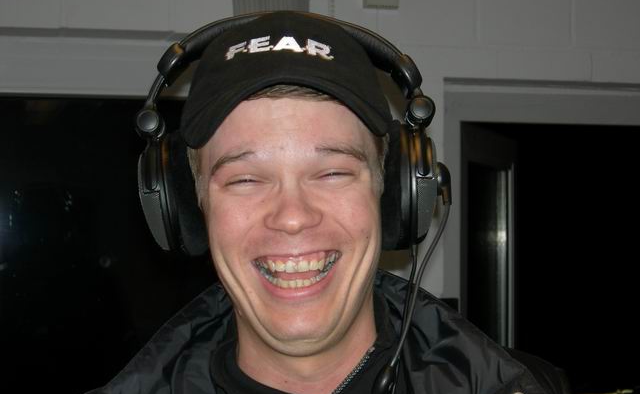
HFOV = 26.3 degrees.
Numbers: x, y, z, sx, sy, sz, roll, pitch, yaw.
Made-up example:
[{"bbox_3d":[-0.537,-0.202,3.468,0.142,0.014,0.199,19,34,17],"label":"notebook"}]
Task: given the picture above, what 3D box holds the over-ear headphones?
[{"bbox_3d":[-0.025,-0.049,1.045,0.227,0.188,0.096,-2,-2,-3],"label":"over-ear headphones"}]

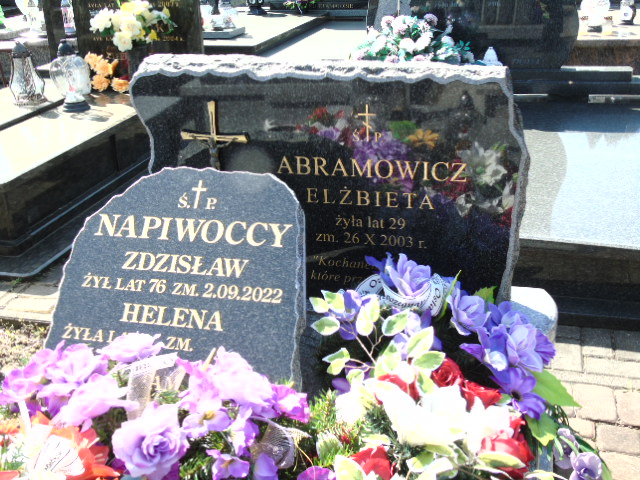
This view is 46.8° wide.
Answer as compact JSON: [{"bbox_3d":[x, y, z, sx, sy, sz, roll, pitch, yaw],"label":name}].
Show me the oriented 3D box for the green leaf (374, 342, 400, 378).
[{"bbox_3d":[0.126,0.225,1.380,0.046,0.060,0.025,-4,26,-1],"label":"green leaf"}]

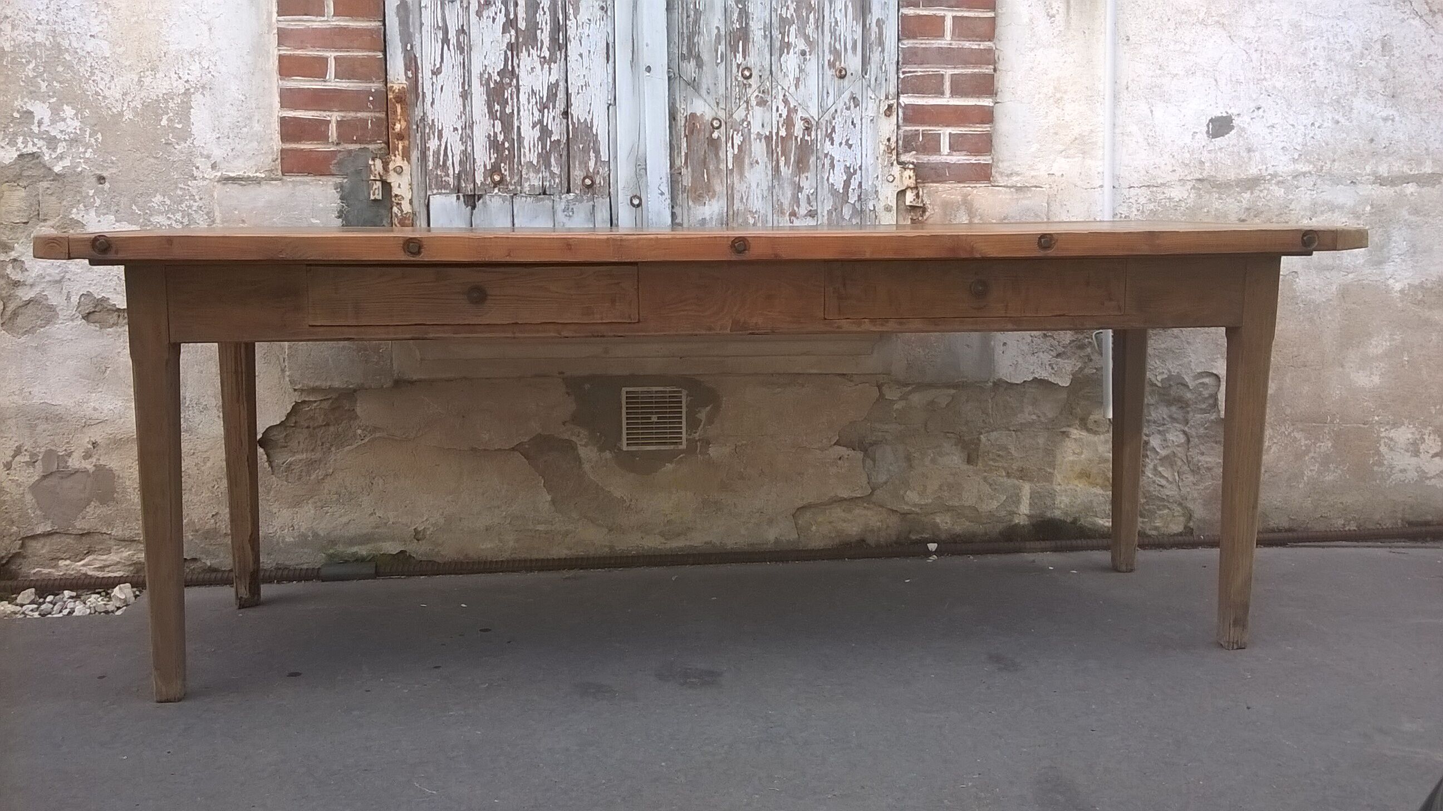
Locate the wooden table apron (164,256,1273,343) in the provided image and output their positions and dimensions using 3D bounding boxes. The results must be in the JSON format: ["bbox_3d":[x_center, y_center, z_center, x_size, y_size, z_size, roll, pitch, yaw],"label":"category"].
[{"bbox_3d":[0.028,-0.190,2.184,1.878,0.132,0.041,-1,9,-7],"label":"wooden table apron"}]

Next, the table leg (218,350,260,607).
[{"bbox_3d":[-0.958,0.063,2.525,0.058,0.706,0.058,-1,9,-6],"label":"table leg"}]

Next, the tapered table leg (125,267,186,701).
[{"bbox_3d":[-0.904,0.131,2.056,0.058,0.714,0.058,-1,9,-6],"label":"tapered table leg"}]

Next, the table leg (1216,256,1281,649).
[{"bbox_3d":[0.931,0.089,2.261,0.058,0.707,0.058,-1,9,-6],"label":"table leg"}]

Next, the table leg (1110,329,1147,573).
[{"bbox_3d":[0.877,0.021,2.731,0.058,0.699,0.058,-1,9,-6],"label":"table leg"}]

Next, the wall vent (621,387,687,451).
[{"bbox_3d":[-0.149,0.031,2.817,0.142,0.140,0.017,-1,9,-6],"label":"wall vent"}]

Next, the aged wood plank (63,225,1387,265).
[{"bbox_3d":[-0.015,-0.309,2.335,2.071,0.037,0.781,-1,9,-6],"label":"aged wood plank"}]

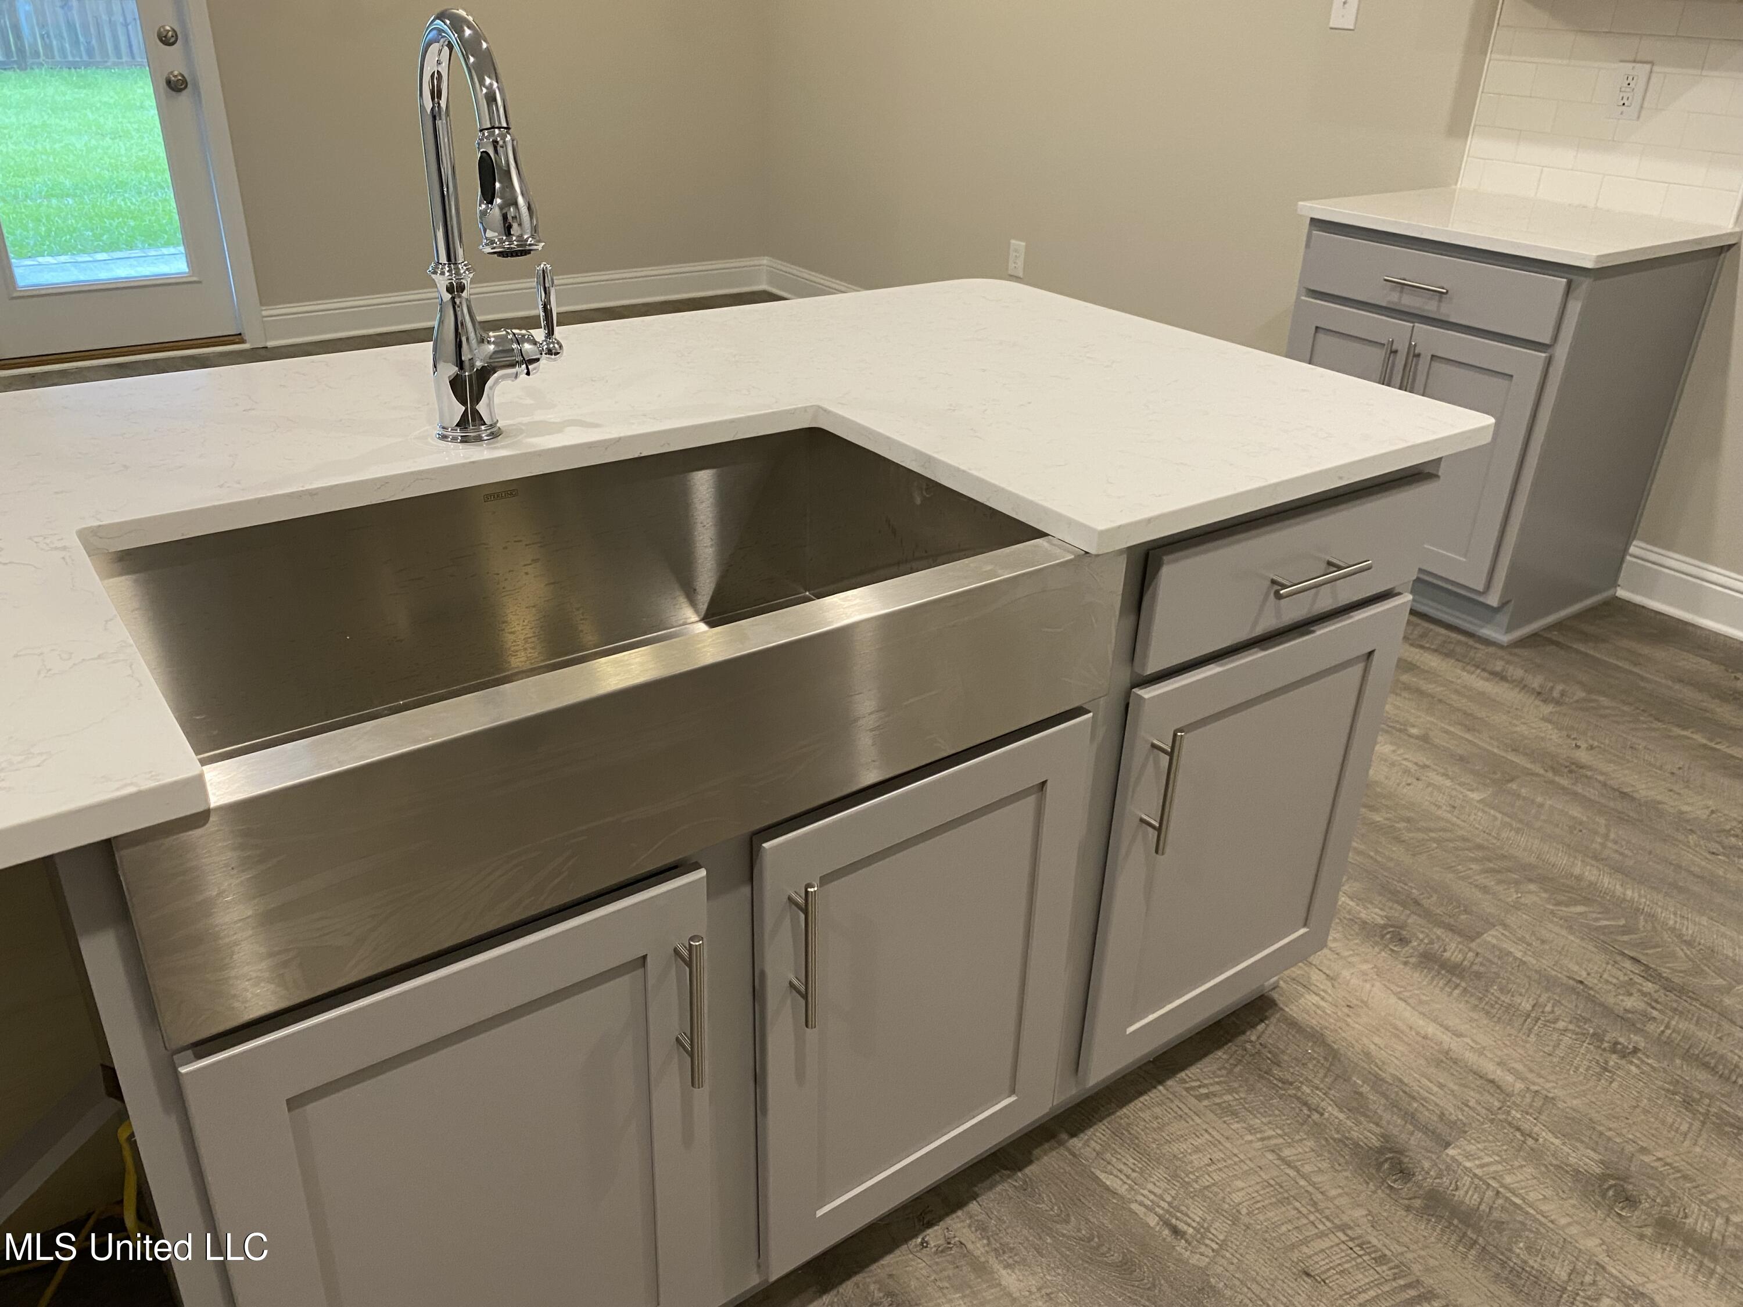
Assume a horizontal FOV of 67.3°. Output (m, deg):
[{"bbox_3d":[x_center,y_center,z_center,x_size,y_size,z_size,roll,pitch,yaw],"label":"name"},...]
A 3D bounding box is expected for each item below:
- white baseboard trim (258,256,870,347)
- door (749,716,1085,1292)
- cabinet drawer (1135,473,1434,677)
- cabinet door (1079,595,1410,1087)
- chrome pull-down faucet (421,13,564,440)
[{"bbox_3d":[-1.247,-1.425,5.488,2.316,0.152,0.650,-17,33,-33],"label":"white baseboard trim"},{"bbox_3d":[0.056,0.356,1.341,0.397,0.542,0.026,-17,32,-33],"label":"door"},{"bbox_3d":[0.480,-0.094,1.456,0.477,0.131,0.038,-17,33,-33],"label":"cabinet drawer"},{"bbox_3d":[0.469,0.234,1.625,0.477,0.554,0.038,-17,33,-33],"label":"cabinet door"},{"bbox_3d":[-0.334,-0.383,1.231,0.143,0.397,0.217,-17,33,-33],"label":"chrome pull-down faucet"}]

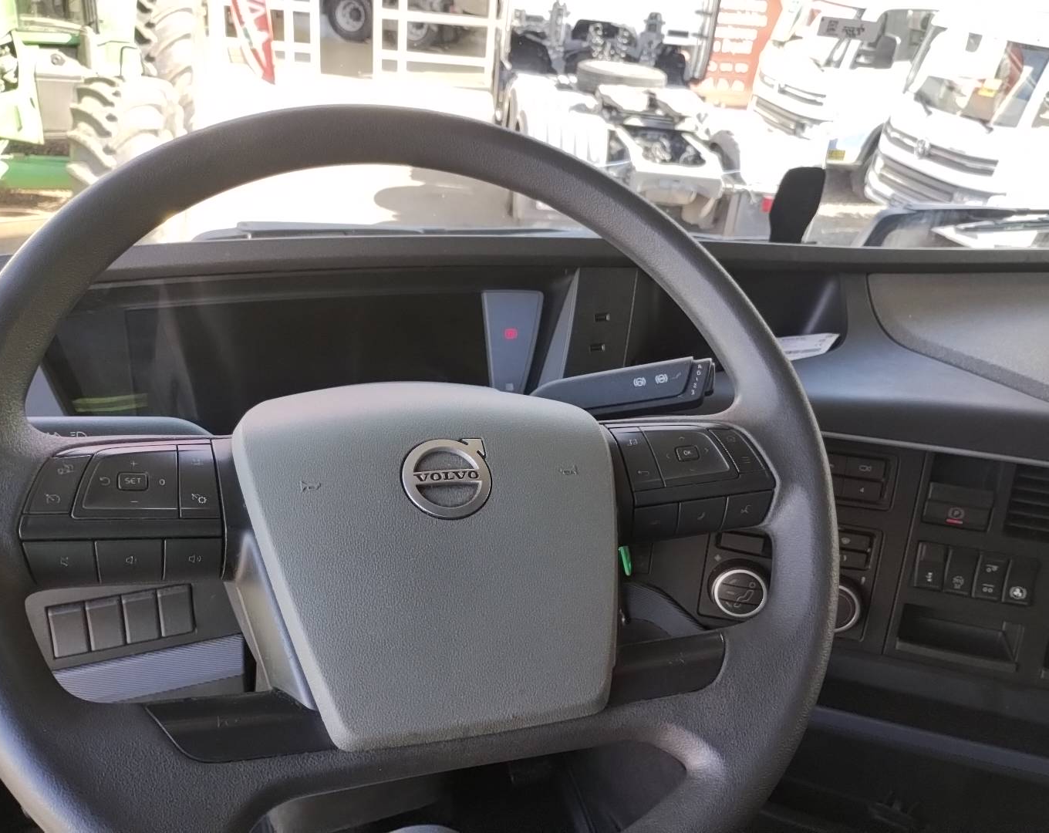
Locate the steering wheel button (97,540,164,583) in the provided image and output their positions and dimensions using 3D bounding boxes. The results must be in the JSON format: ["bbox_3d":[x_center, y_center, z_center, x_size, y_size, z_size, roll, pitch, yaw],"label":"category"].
[{"bbox_3d":[-0.175,0.062,0.399,0.028,0.022,0.008,-1,20,-26],"label":"steering wheel button"}]

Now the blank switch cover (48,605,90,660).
[{"bbox_3d":[-0.308,0.143,0.609,0.021,0.040,0.010,-7,25,-24],"label":"blank switch cover"}]

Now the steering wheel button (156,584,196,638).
[{"bbox_3d":[-0.246,0.136,0.636,0.021,0.040,0.010,-7,25,-24],"label":"steering wheel button"}]

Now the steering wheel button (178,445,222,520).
[{"bbox_3d":[-0.155,0.031,0.425,0.017,0.008,0.045,5,45,-30],"label":"steering wheel button"}]

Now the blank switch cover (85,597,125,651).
[{"bbox_3d":[-0.287,0.141,0.618,0.021,0.040,0.010,-7,25,-24],"label":"blank switch cover"}]

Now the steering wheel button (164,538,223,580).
[{"bbox_3d":[-0.152,0.063,0.411,0.025,0.021,0.008,-1,20,-26],"label":"steering wheel button"}]

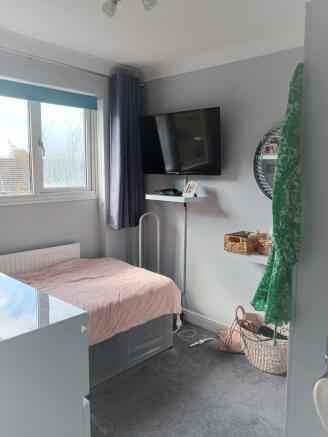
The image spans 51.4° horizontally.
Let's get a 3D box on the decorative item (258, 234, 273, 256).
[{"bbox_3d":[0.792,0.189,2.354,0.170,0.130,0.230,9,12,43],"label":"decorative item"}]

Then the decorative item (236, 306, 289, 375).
[{"bbox_3d":[0.750,0.894,2.408,0.370,0.380,0.370,9,12,43],"label":"decorative item"}]

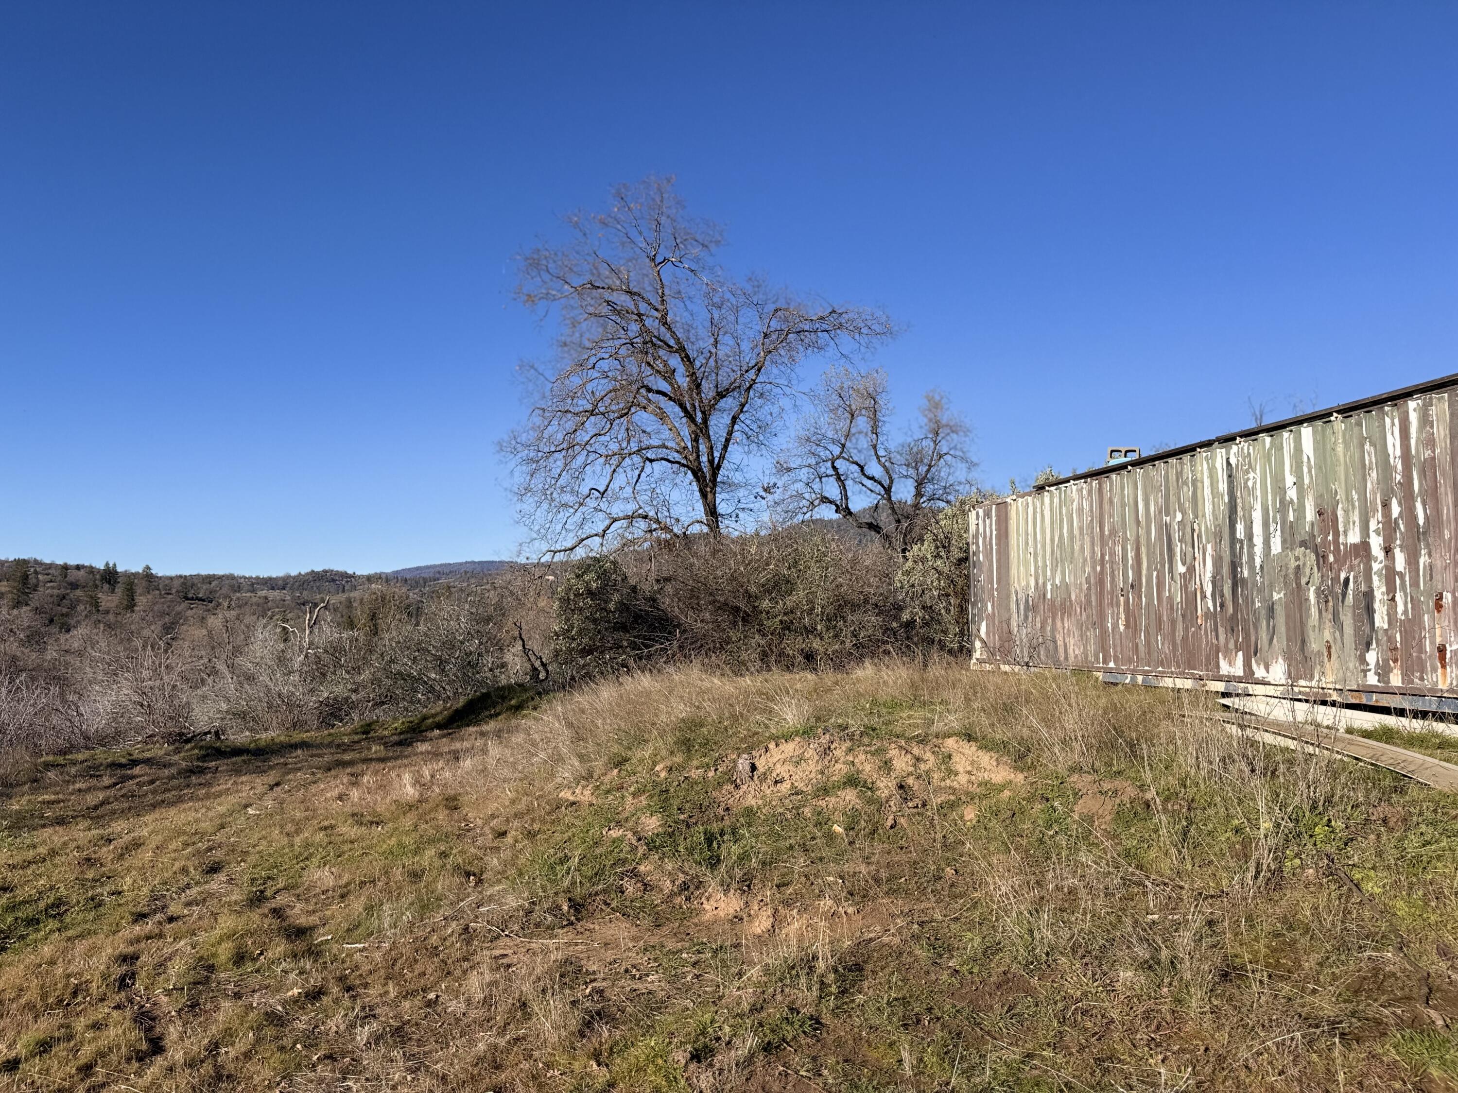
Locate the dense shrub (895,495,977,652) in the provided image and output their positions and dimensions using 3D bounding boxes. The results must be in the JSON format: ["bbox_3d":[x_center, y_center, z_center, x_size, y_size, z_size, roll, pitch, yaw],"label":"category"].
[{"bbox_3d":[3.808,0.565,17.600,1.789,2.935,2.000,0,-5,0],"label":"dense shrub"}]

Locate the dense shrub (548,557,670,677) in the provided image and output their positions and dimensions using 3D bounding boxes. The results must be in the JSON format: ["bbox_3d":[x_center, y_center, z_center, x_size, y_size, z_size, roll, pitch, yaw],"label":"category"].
[{"bbox_3d":[-2.031,1.242,17.500,2.085,2.149,2.000,0,-5,0],"label":"dense shrub"}]

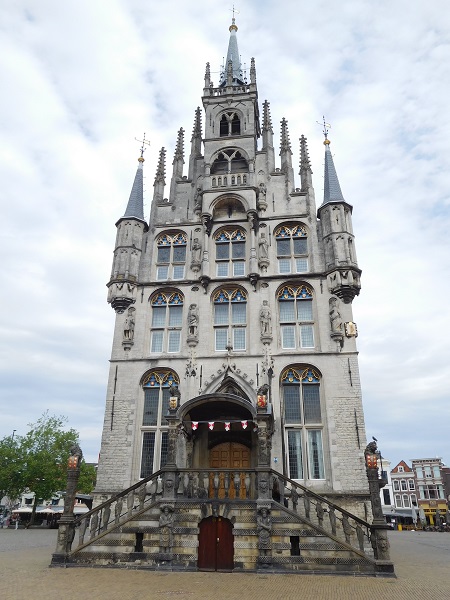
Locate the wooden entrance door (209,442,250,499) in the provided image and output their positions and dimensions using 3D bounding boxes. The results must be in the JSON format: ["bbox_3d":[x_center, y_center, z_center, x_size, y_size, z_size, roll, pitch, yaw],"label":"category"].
[{"bbox_3d":[0.202,7.689,19.491,1.875,2.454,0.200,-3,-26,7],"label":"wooden entrance door"}]

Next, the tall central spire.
[{"bbox_3d":[0.582,-19.281,33.613,1.962,8.919,1.960,-3,-26,7],"label":"tall central spire"}]

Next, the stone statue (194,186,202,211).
[{"bbox_3d":[-1.511,-5.721,24.385,0.516,1.568,0.500,-3,-27,7],"label":"stone statue"}]

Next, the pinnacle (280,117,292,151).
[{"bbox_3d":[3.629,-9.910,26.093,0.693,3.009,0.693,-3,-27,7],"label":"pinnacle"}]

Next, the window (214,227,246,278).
[{"bbox_3d":[0.296,-2.505,22.743,1.588,3.030,0.350,-3,-26,7],"label":"window"}]

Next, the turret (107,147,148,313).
[{"bbox_3d":[-5.235,-4.451,24.436,1.724,11.332,1.724,-3,-26,7],"label":"turret"}]

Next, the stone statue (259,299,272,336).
[{"bbox_3d":[1.924,0.861,20.580,0.591,1.870,0.500,-3,-27,7],"label":"stone statue"}]

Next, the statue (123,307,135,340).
[{"bbox_3d":[-4.754,1.164,21.387,0.591,1.787,0.500,-3,-27,7],"label":"statue"}]

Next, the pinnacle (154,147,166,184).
[{"bbox_3d":[-3.791,-8.055,25.993,0.741,3.033,0.741,-3,-26,7],"label":"pinnacle"}]

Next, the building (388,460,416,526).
[{"bbox_3d":[32.249,34.292,76.182,4.289,10.932,9.000,-13,-30,25],"label":"building"}]

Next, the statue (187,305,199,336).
[{"bbox_3d":[-1.551,1.015,21.002,0.543,1.774,0.500,-3,-27,7],"label":"statue"}]

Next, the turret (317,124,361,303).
[{"bbox_3d":[5.891,-5.139,23.075,1.635,11.710,1.635,-3,-26,7],"label":"turret"}]

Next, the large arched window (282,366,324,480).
[{"bbox_3d":[3.559,5.437,19.715,1.831,5.135,0.400,-3,-26,7],"label":"large arched window"}]

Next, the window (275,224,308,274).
[{"bbox_3d":[3.646,-2.811,23.776,1.766,3.230,0.400,-3,-26,7],"label":"window"}]

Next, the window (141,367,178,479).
[{"bbox_3d":[-2.838,5.391,19.326,1.706,4.841,0.400,-3,-26,7],"label":"window"}]

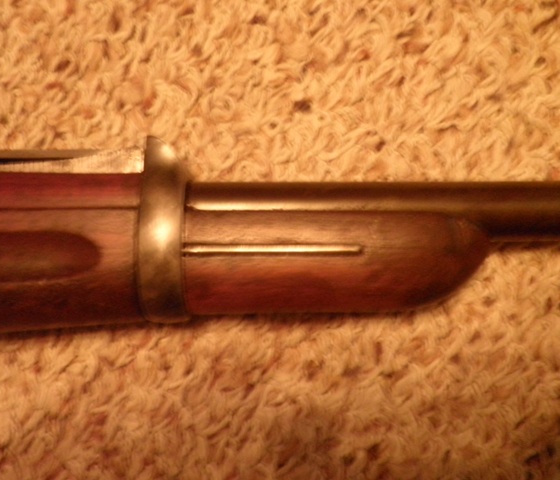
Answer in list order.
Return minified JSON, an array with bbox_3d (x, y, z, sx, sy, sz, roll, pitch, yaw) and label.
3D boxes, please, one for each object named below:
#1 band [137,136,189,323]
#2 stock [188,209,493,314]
[{"bbox_3d":[-0.034,-0.003,0.175,0.014,0.035,0.057,0,90,0],"label":"band"},{"bbox_3d":[0.018,0.007,0.175,0.092,0.033,0.032,0,90,0],"label":"stock"}]

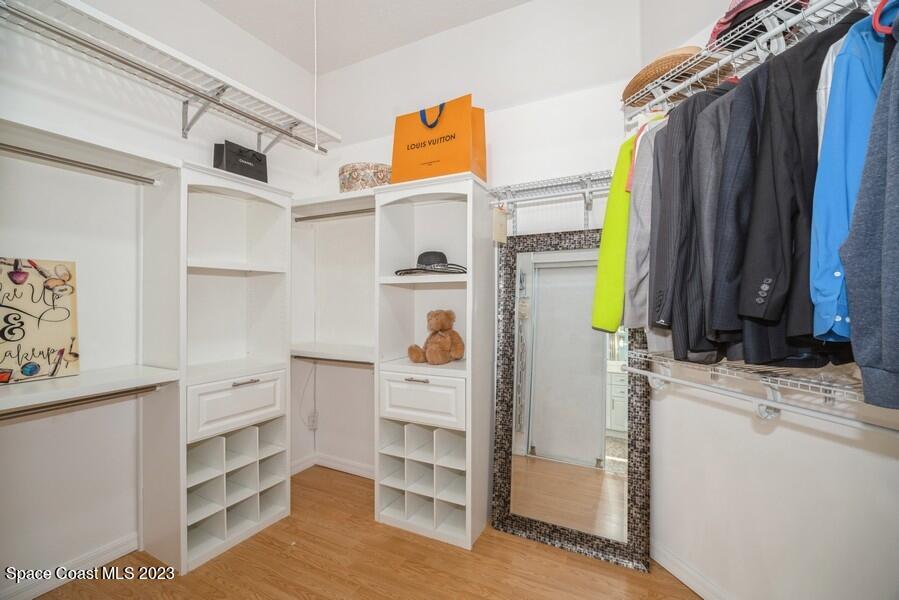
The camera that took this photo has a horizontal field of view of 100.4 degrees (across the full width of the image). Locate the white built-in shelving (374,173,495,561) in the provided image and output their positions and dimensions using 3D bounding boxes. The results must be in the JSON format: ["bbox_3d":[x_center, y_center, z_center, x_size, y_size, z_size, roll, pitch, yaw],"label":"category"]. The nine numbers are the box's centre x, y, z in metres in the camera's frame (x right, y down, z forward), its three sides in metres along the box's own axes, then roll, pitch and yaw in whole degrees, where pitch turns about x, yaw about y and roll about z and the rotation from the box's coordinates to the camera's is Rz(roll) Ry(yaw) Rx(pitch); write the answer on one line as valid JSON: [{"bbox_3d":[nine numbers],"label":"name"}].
[{"bbox_3d":[-0.071,0.314,2.204,0.589,1.899,0.405,0,-1,26],"label":"white built-in shelving"}]

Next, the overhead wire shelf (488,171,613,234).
[{"bbox_3d":[0.586,-0.490,1.937,0.735,0.168,0.305,0,-1,27],"label":"overhead wire shelf"}]

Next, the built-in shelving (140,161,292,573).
[{"bbox_3d":[-1.258,0.314,2.063,0.392,1.899,0.589,0,-1,28],"label":"built-in shelving"}]

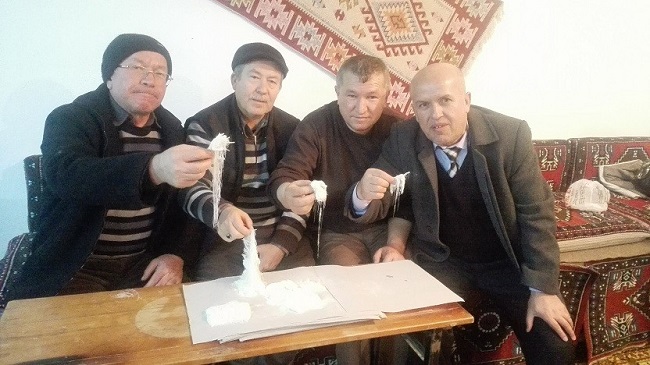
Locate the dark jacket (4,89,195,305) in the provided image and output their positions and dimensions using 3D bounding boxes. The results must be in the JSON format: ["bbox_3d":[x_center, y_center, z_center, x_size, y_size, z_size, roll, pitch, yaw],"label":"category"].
[{"bbox_3d":[-0.720,0.014,1.600,0.640,0.700,0.560,-3,9,-22],"label":"dark jacket"}]

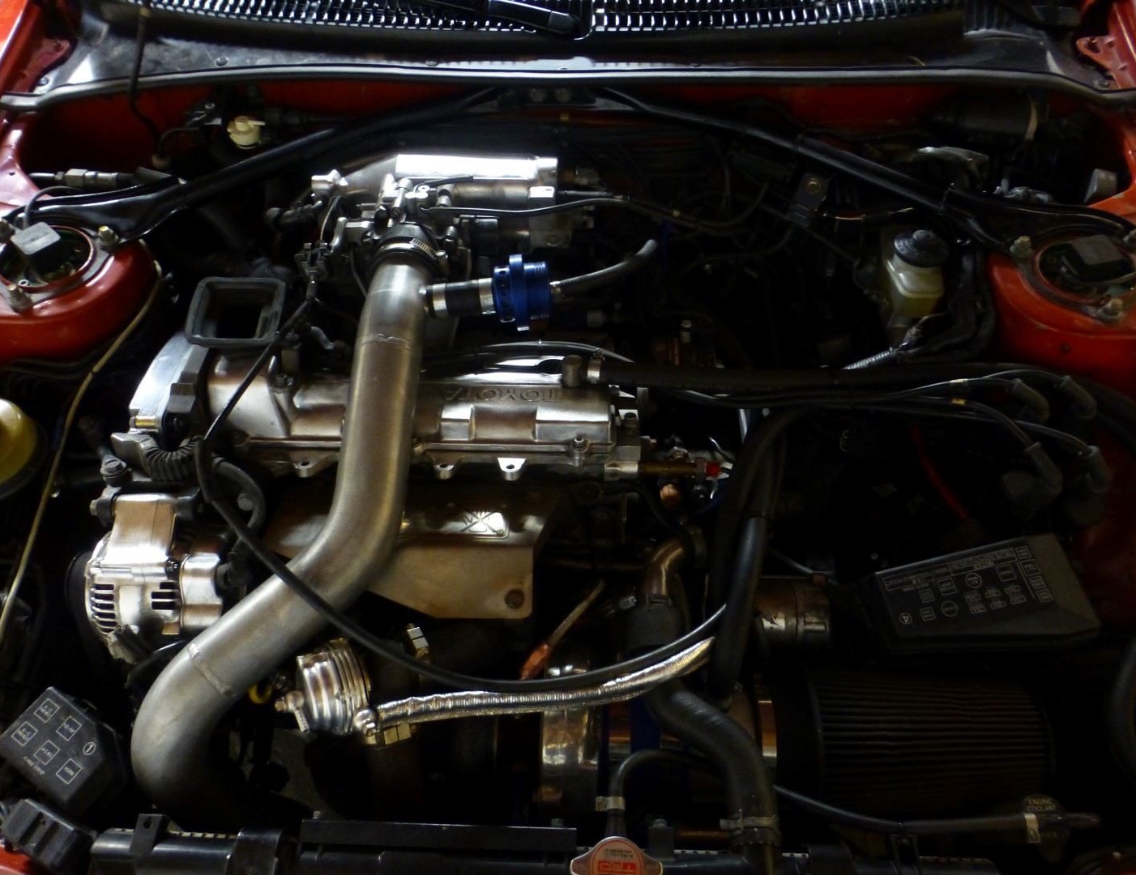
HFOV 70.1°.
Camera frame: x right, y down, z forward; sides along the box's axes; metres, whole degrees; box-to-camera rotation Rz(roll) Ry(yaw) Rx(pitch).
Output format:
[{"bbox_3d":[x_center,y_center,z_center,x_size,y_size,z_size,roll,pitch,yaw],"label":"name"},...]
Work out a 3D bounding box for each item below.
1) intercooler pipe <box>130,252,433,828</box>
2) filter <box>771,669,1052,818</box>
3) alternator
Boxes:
[{"bbox_3d":[-0.222,0.085,0.699,0.210,0.250,0.460,1,57,1],"label":"intercooler pipe"},{"bbox_3d":[0.321,0.299,0.790,0.245,0.143,0.143,1,57,1],"label":"filter"},{"bbox_3d":[-0.394,0.136,0.775,0.135,0.145,0.146,1,57,1],"label":"alternator"}]

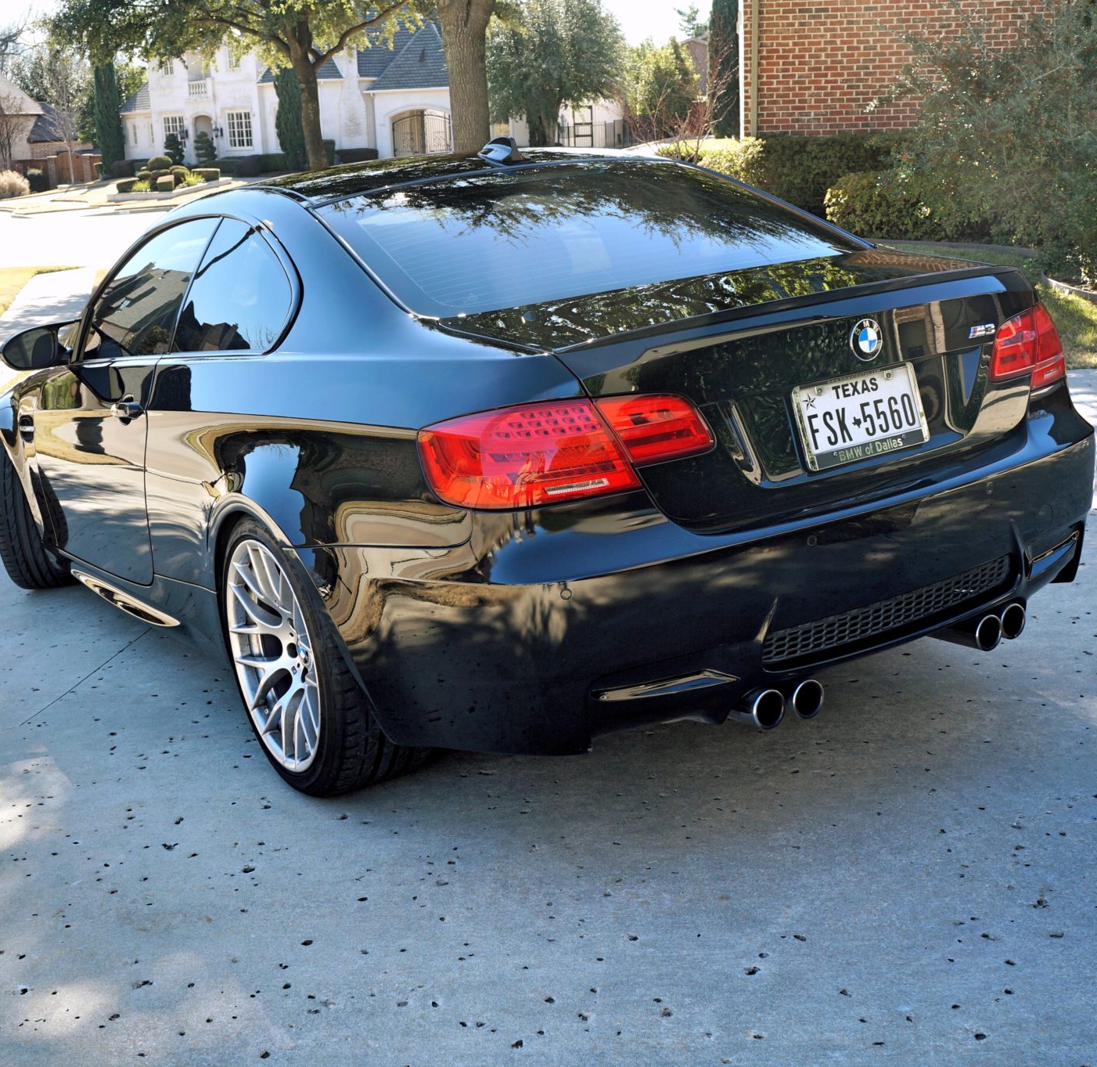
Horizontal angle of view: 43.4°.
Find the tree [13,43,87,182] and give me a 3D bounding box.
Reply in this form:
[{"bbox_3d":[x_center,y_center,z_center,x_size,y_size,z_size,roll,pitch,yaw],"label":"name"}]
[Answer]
[{"bbox_3d":[-25.117,-21.138,69.177,3.600,6.657,3.600,-7,15,-18],"label":"tree"}]

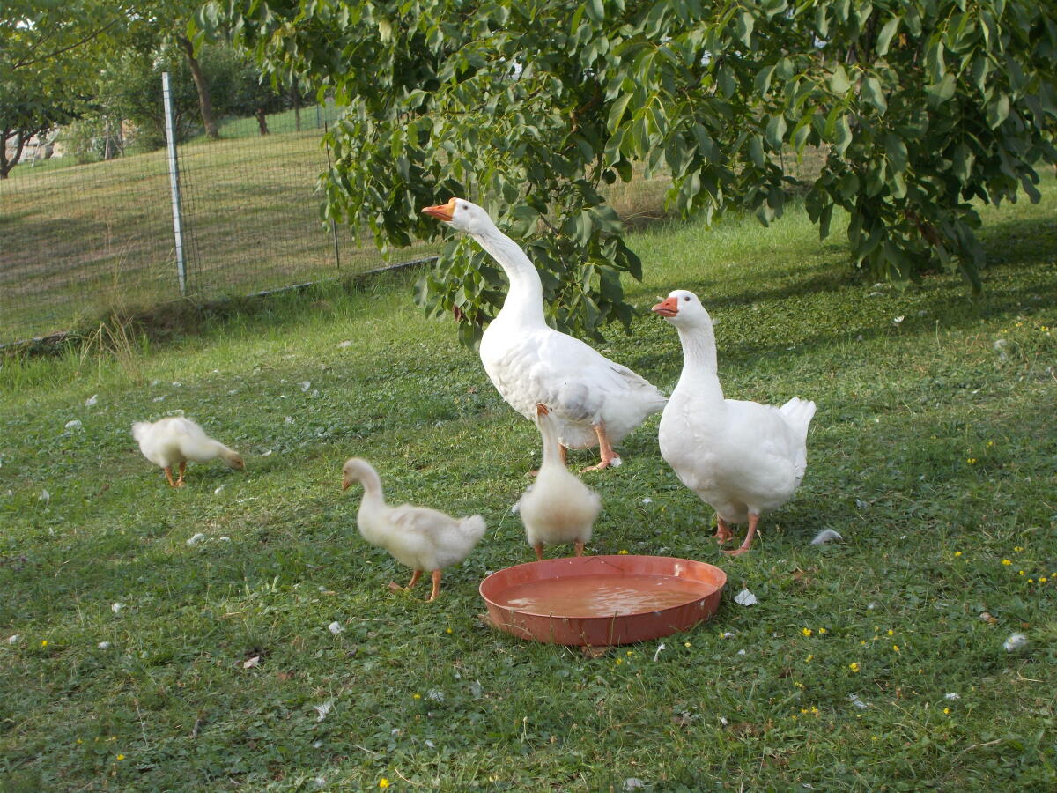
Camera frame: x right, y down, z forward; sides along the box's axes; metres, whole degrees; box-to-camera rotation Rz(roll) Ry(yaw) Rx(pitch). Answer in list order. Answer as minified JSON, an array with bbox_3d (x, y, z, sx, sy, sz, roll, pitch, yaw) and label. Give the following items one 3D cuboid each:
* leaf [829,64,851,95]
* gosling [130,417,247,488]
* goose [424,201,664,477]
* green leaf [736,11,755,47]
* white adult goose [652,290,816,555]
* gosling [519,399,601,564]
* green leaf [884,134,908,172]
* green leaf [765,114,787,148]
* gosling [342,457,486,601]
[{"bbox_3d":[1.248,-1.270,7.100,0.087,0.127,0.040,-3,9,0],"label":"leaf"},{"bbox_3d":[-1.073,0.169,5.598,0.333,0.217,0.150,-2,9,4],"label":"gosling"},{"bbox_3d":[0.047,-0.188,5.434,0.780,0.842,0.300,-7,9,-23],"label":"goose"},{"bbox_3d":[0.871,-1.474,7.100,0.067,0.141,0.040,-3,9,0],"label":"green leaf"},{"bbox_3d":[0.516,0.058,4.445,0.310,0.657,0.600,5,12,42],"label":"white adult goose"},{"bbox_3d":[0.077,0.213,4.337,0.200,0.397,0.260,-2,9,6],"label":"gosling"},{"bbox_3d":[1.516,-1.004,7.300,0.090,0.167,0.040,-3,9,0],"label":"green leaf"},{"bbox_3d":[0.994,-1.065,7.100,0.087,0.141,0.040,-3,9,0],"label":"green leaf"},{"bbox_3d":[-0.269,0.305,4.171,0.340,0.334,0.150,-4,9,-8],"label":"gosling"}]

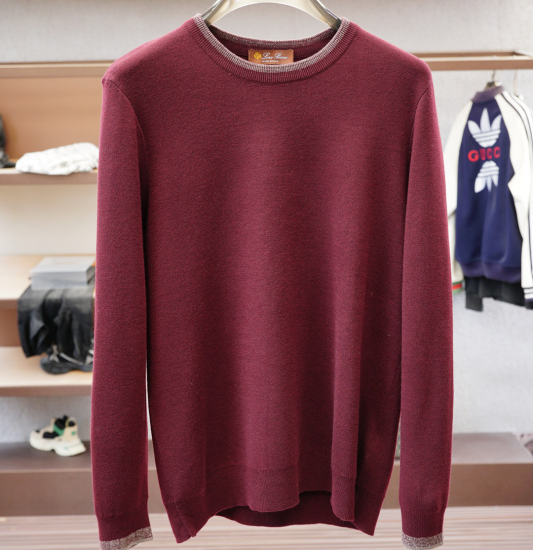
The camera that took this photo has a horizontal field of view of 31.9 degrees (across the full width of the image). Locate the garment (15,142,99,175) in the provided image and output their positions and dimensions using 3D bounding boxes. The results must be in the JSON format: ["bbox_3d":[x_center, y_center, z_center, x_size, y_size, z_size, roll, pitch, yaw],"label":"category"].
[{"bbox_3d":[-0.722,-0.402,3.223,0.290,0.090,0.200,-1,15,0],"label":"garment"}]

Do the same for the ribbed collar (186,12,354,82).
[{"bbox_3d":[0.006,-0.282,1.154,0.200,0.080,0.110,-1,15,0],"label":"ribbed collar"}]

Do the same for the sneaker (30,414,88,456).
[{"bbox_3d":[-0.862,0.666,3.850,0.245,0.125,0.100,5,16,21],"label":"sneaker"}]

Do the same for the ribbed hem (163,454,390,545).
[{"bbox_3d":[0.013,0.318,1.328,0.310,0.105,0.120,-1,15,0],"label":"ribbed hem"}]

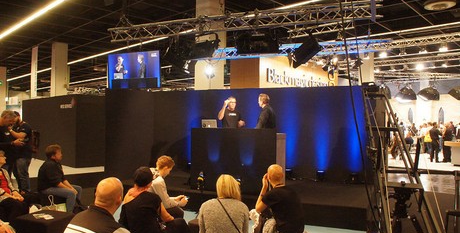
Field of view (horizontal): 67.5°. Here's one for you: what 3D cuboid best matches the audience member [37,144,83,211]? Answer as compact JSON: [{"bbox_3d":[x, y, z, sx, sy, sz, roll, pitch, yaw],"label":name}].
[{"bbox_3d":[-2.813,1.081,5.750,0.850,1.210,0.520,0,0,-26],"label":"audience member"}]

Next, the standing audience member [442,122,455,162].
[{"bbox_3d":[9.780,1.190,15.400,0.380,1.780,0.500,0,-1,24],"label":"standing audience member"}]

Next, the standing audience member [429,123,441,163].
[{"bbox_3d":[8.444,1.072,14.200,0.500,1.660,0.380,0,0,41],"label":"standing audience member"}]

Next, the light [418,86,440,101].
[{"bbox_3d":[8.979,-1.035,15.500,0.880,0.600,0.880,0,0,-24],"label":"light"}]

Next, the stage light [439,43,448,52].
[{"bbox_3d":[8.989,-2.897,14.500,0.360,0.380,0.320,0,0,18],"label":"stage light"}]

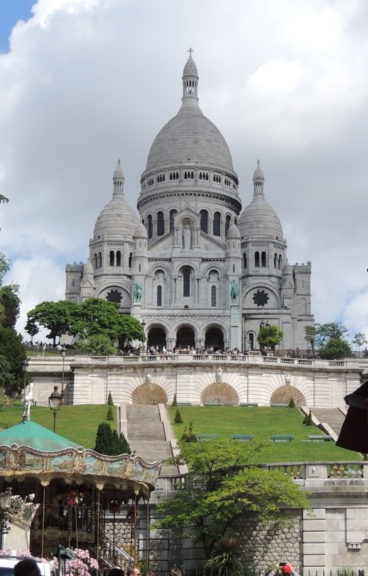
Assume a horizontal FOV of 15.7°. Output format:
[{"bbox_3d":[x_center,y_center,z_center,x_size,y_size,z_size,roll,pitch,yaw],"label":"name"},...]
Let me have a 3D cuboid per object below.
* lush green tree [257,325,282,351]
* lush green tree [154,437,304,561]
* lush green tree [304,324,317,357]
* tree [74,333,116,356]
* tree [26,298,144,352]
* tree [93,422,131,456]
[{"bbox_3d":[13.940,8.150,217.000,4.240,4.480,4.030,0,-13,0],"label":"lush green tree"},{"bbox_3d":[2.400,10.440,66.000,7.540,5.970,6.030,0,-13,0],"label":"lush green tree"},{"bbox_3d":[20.050,8.320,211.000,1.900,5.170,1.900,0,-13,0],"label":"lush green tree"},{"bbox_3d":[-13.830,8.910,208.000,6.560,3.980,5.580,0,-13,0],"label":"tree"},{"bbox_3d":[-15.980,6.170,216.000,19.150,9.110,12.450,0,-13,0],"label":"tree"},{"bbox_3d":[-7.790,16.330,143.000,4.080,3.790,3.060,0,-13,0],"label":"tree"}]

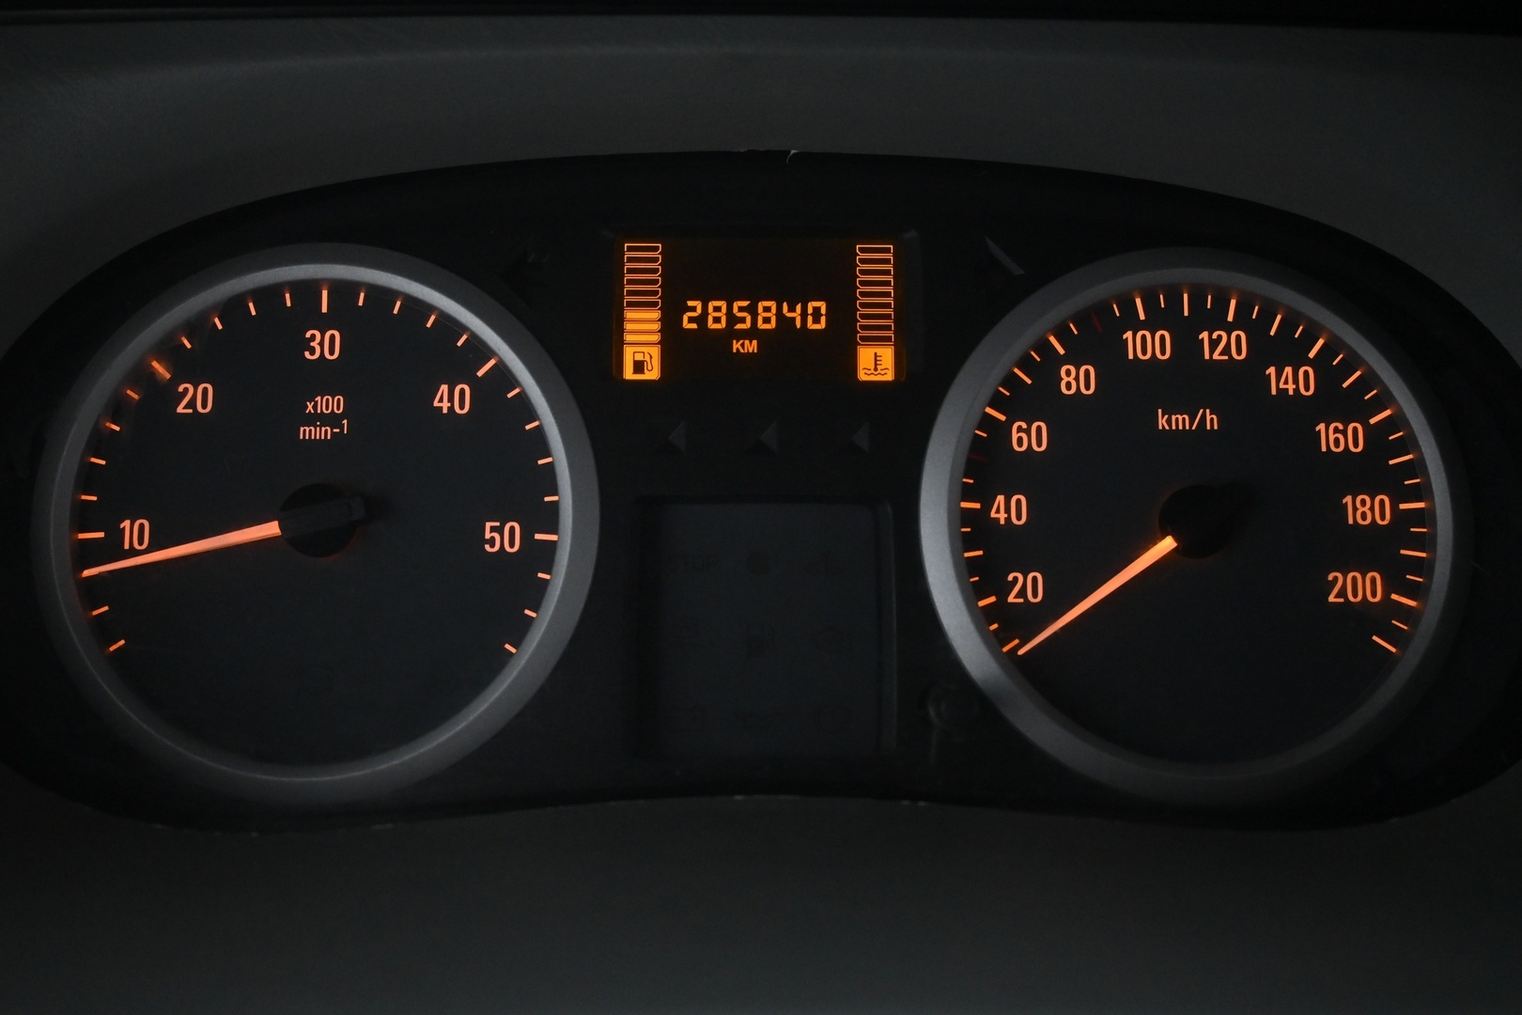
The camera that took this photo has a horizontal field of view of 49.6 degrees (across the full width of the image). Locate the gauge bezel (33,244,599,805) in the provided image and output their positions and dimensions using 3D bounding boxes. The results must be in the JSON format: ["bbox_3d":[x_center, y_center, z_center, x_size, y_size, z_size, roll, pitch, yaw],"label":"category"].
[{"bbox_3d":[-0.085,0.003,0.317,0.108,0.108,0.020,0,-7,-2],"label":"gauge bezel"}]

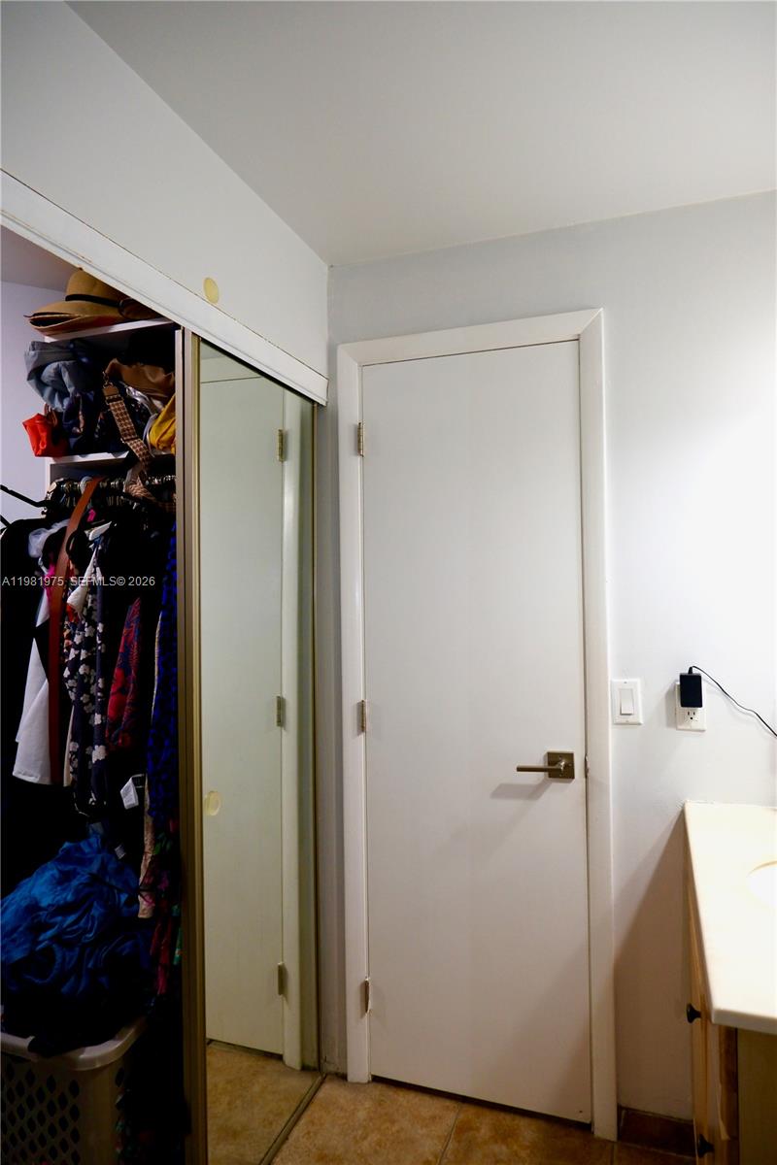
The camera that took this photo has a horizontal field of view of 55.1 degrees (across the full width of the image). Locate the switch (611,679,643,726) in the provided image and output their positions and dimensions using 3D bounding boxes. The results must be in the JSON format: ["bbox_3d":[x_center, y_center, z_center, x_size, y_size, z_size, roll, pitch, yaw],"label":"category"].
[{"bbox_3d":[0.610,0.307,1.898,0.070,0.115,0.011,-1,-1,19],"label":"switch"}]

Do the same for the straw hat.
[{"bbox_3d":[-0.832,-0.781,2.136,0.360,0.175,0.360,-1,-1,19],"label":"straw hat"}]

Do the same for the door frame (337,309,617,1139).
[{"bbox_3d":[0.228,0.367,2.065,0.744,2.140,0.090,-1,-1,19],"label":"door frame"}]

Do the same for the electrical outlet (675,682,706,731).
[{"bbox_3d":[0.752,0.308,1.848,0.070,0.115,0.010,-1,-1,19],"label":"electrical outlet"}]

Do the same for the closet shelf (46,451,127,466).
[{"bbox_3d":[-0.618,-0.340,2.152,0.590,0.019,0.360,-1,-1,19],"label":"closet shelf"}]

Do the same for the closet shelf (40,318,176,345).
[{"bbox_3d":[-0.622,-0.683,2.156,0.590,0.019,0.360,-1,-1,19],"label":"closet shelf"}]

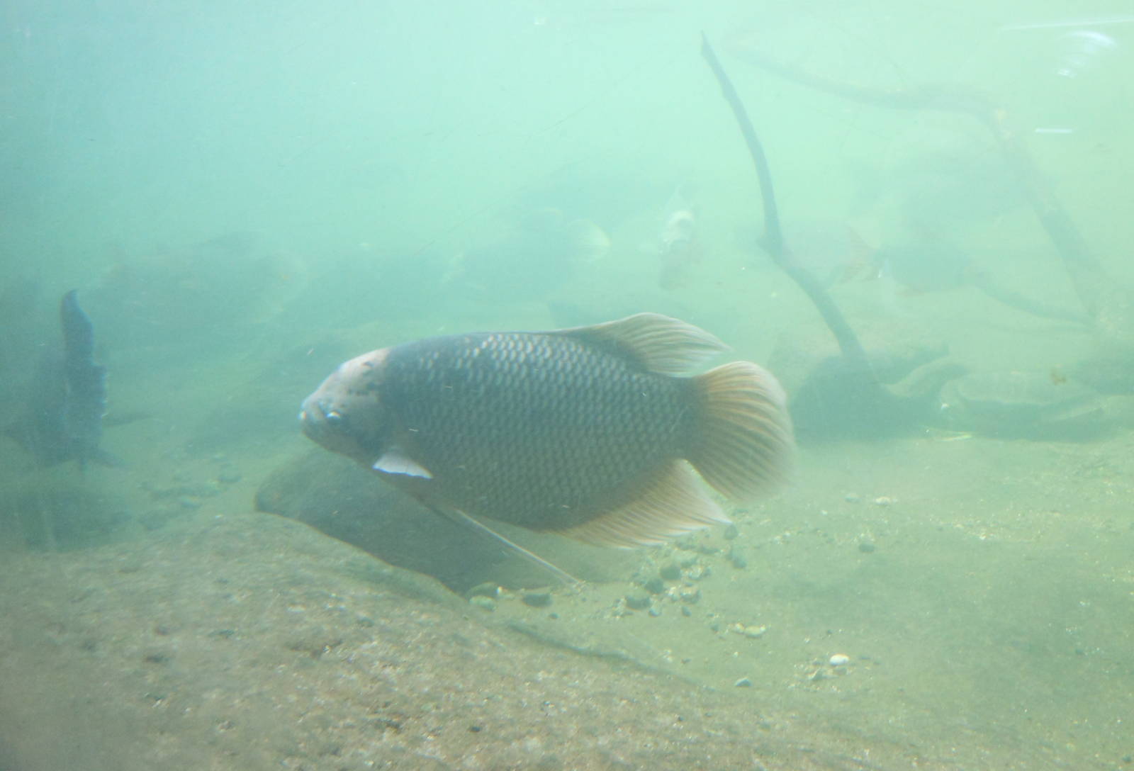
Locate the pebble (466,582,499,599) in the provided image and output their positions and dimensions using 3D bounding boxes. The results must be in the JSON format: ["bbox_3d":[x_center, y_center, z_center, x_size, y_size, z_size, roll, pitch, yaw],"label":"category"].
[{"bbox_3d":[-0.128,0.311,1.390,0.050,0.024,0.036,0,6,0],"label":"pebble"}]

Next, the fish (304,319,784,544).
[{"bbox_3d":[-0.024,0.055,1.120,0.590,0.285,0.120,0,6,5],"label":"fish"}]

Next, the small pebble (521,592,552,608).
[{"bbox_3d":[-0.045,0.318,1.360,0.045,0.023,0.034,0,6,0],"label":"small pebble"}]

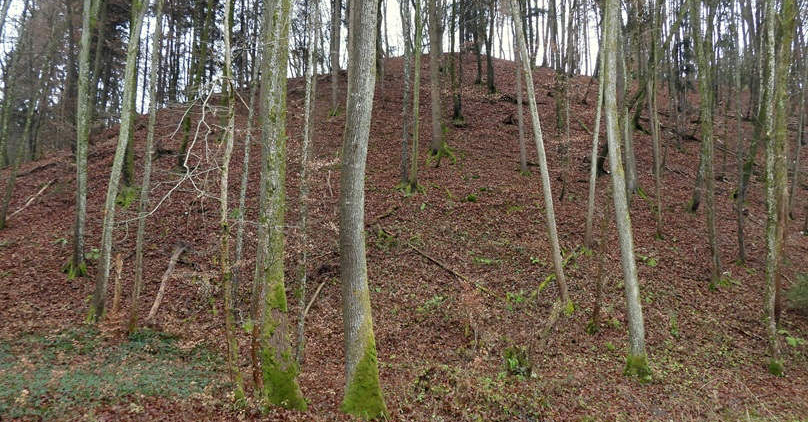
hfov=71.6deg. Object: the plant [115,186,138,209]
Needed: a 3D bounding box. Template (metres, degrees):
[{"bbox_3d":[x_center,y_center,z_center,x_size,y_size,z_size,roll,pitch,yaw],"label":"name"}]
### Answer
[{"bbox_3d":[-8.150,-0.344,16.612,0.600,0.550,0.500,0,-7,0],"label":"plant"}]

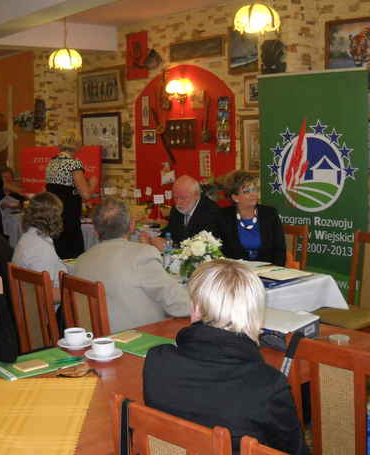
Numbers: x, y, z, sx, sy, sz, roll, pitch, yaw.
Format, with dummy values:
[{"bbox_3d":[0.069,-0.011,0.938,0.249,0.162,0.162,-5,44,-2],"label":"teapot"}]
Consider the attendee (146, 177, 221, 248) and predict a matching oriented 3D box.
[{"bbox_3d":[-0.018,0.269,4.746,0.520,1.300,0.720,5,10,36],"label":"attendee"}]

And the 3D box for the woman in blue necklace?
[{"bbox_3d":[0.381,0.302,4.378,0.500,1.330,0.680,4,9,30],"label":"woman in blue necklace"}]

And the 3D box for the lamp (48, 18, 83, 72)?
[{"bbox_3d":[-1.091,-1.665,6.073,0.315,0.480,0.315,-1,8,0],"label":"lamp"}]

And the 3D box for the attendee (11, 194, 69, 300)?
[{"bbox_3d":[-0.697,0.441,3.711,0.460,1.270,0.680,4,9,30],"label":"attendee"}]

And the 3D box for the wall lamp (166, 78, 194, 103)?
[{"bbox_3d":[-0.050,-1.511,7.365,0.290,0.280,0.200,5,10,40],"label":"wall lamp"}]

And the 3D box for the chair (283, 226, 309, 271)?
[{"bbox_3d":[0.686,0.502,4.772,0.420,0.973,0.510,1,8,12],"label":"chair"}]

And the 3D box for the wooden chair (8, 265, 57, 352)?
[{"bbox_3d":[-0.648,0.668,3.699,0.420,0.973,0.510,6,10,41],"label":"wooden chair"}]

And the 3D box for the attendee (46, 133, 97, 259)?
[{"bbox_3d":[-1.323,-0.218,7.737,0.500,1.680,0.370,2,8,22],"label":"attendee"}]

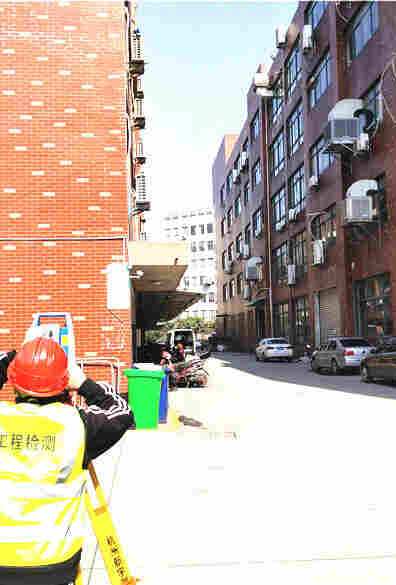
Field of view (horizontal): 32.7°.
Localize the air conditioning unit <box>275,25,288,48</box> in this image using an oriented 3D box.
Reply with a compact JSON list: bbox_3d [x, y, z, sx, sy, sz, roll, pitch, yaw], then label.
[{"bbox_3d":[5.557,-17.073,45.350,0.750,1.200,0.900,-1,-4,-4],"label":"air conditioning unit"}]

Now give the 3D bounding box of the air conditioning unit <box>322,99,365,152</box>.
[{"bbox_3d":[6.717,-7.768,30.888,1.350,1.850,1.150,-1,-4,-4],"label":"air conditioning unit"}]

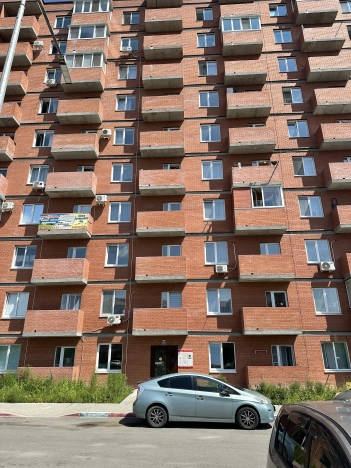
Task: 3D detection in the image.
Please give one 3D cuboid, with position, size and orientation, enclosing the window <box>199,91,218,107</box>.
[{"bbox_3d":[2.476,-9.916,23.906,1.443,1.468,0.118,-1,-20,3],"label":"window"}]

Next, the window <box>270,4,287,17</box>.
[{"bbox_3d":[8.148,-17.585,25.638,1.299,1.319,0.160,-1,-20,3],"label":"window"}]

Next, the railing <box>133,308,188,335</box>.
[{"bbox_3d":[-0.765,4.728,17.373,2.811,1.302,0.888,-1,-20,3],"label":"railing"}]

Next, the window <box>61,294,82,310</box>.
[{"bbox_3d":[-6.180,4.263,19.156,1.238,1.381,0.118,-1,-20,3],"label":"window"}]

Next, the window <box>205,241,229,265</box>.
[{"bbox_3d":[2.510,1.196,19.655,1.372,1.434,0.150,-1,-20,3],"label":"window"}]

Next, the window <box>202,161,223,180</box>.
[{"bbox_3d":[2.494,-4.252,21.679,1.367,1.424,0.150,-1,-20,3],"label":"window"}]

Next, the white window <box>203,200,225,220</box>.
[{"bbox_3d":[2.469,-1.552,20.548,1.376,1.429,0.150,-1,-20,3],"label":"white window"}]

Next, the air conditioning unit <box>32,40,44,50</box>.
[{"bbox_3d":[-10.919,-15.126,25.981,0.800,0.550,0.300,-1,-20,3],"label":"air conditioning unit"}]

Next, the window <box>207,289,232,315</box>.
[{"bbox_3d":[2.491,3.909,18.503,1.390,1.453,0.140,-1,-20,3],"label":"window"}]

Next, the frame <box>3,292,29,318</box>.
[{"bbox_3d":[-9.347,4.179,19.101,1.390,1.453,0.140,-1,-20,3],"label":"frame"}]

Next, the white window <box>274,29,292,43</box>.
[{"bbox_3d":[8.380,-15.390,25.313,1.390,1.453,0.140,-1,-20,3],"label":"white window"}]

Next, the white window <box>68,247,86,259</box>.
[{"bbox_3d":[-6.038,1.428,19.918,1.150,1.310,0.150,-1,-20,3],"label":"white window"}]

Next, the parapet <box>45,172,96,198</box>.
[{"bbox_3d":[-6.816,-3.218,21.217,2.997,1.372,0.816,-1,-20,3],"label":"parapet"}]

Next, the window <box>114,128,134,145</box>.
[{"bbox_3d":[-3.615,-6.894,22.864,1.376,1.429,0.150,-1,-20,3],"label":"window"}]

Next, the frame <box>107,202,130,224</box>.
[{"bbox_3d":[-3.578,-1.380,20.983,1.396,1.409,0.150,-1,-20,3],"label":"frame"}]

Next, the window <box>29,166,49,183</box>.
[{"bbox_3d":[-9.066,-3.893,21.570,1.289,1.410,0.160,-1,-20,3],"label":"window"}]

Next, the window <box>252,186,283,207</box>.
[{"bbox_3d":[5.630,-2.195,19.800,1.905,1.406,0.120,-1,-20,3],"label":"window"}]

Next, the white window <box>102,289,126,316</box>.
[{"bbox_3d":[-3.577,4.047,18.809,1.390,1.453,0.140,-1,-20,3],"label":"white window"}]

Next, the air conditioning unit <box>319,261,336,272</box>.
[{"bbox_3d":[8.855,1.871,18.824,0.760,0.523,0.276,-1,-20,3],"label":"air conditioning unit"}]

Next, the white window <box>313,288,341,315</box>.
[{"bbox_3d":[8.477,3.791,18.236,1.376,1.429,0.150,-1,-20,3],"label":"white window"}]

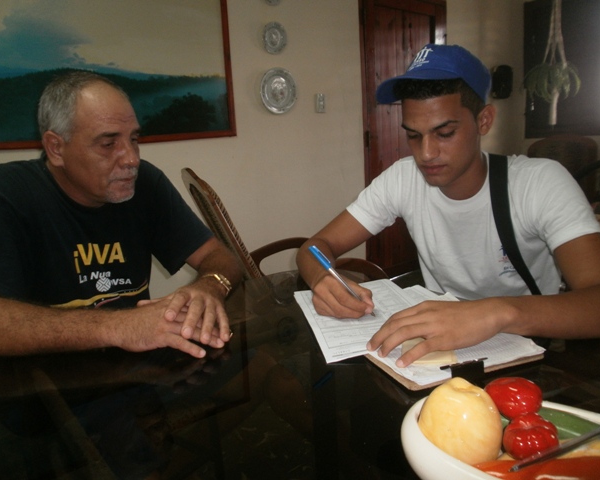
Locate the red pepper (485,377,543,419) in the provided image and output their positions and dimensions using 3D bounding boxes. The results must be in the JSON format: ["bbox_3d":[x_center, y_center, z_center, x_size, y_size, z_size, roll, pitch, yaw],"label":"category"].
[{"bbox_3d":[0.195,0.145,0.440,0.053,0.042,0.051,-4,11,0],"label":"red pepper"}]

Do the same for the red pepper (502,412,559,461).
[{"bbox_3d":[0.196,0.167,0.408,0.048,0.041,0.047,-4,11,0],"label":"red pepper"}]

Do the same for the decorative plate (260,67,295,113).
[{"bbox_3d":[-0.110,-0.842,2.719,0.250,0.250,0.030,-13,14,-38],"label":"decorative plate"}]

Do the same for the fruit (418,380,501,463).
[{"bbox_3d":[0.142,0.162,0.425,0.075,0.081,0.075,-4,11,0],"label":"fruit"}]

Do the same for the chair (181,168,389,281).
[{"bbox_3d":[-0.028,0.178,2.011,0.820,1.020,0.580,-8,12,-22],"label":"chair"}]

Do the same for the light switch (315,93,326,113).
[{"bbox_3d":[0.132,-0.834,2.935,0.073,0.114,0.012,-13,14,-38],"label":"light switch"}]

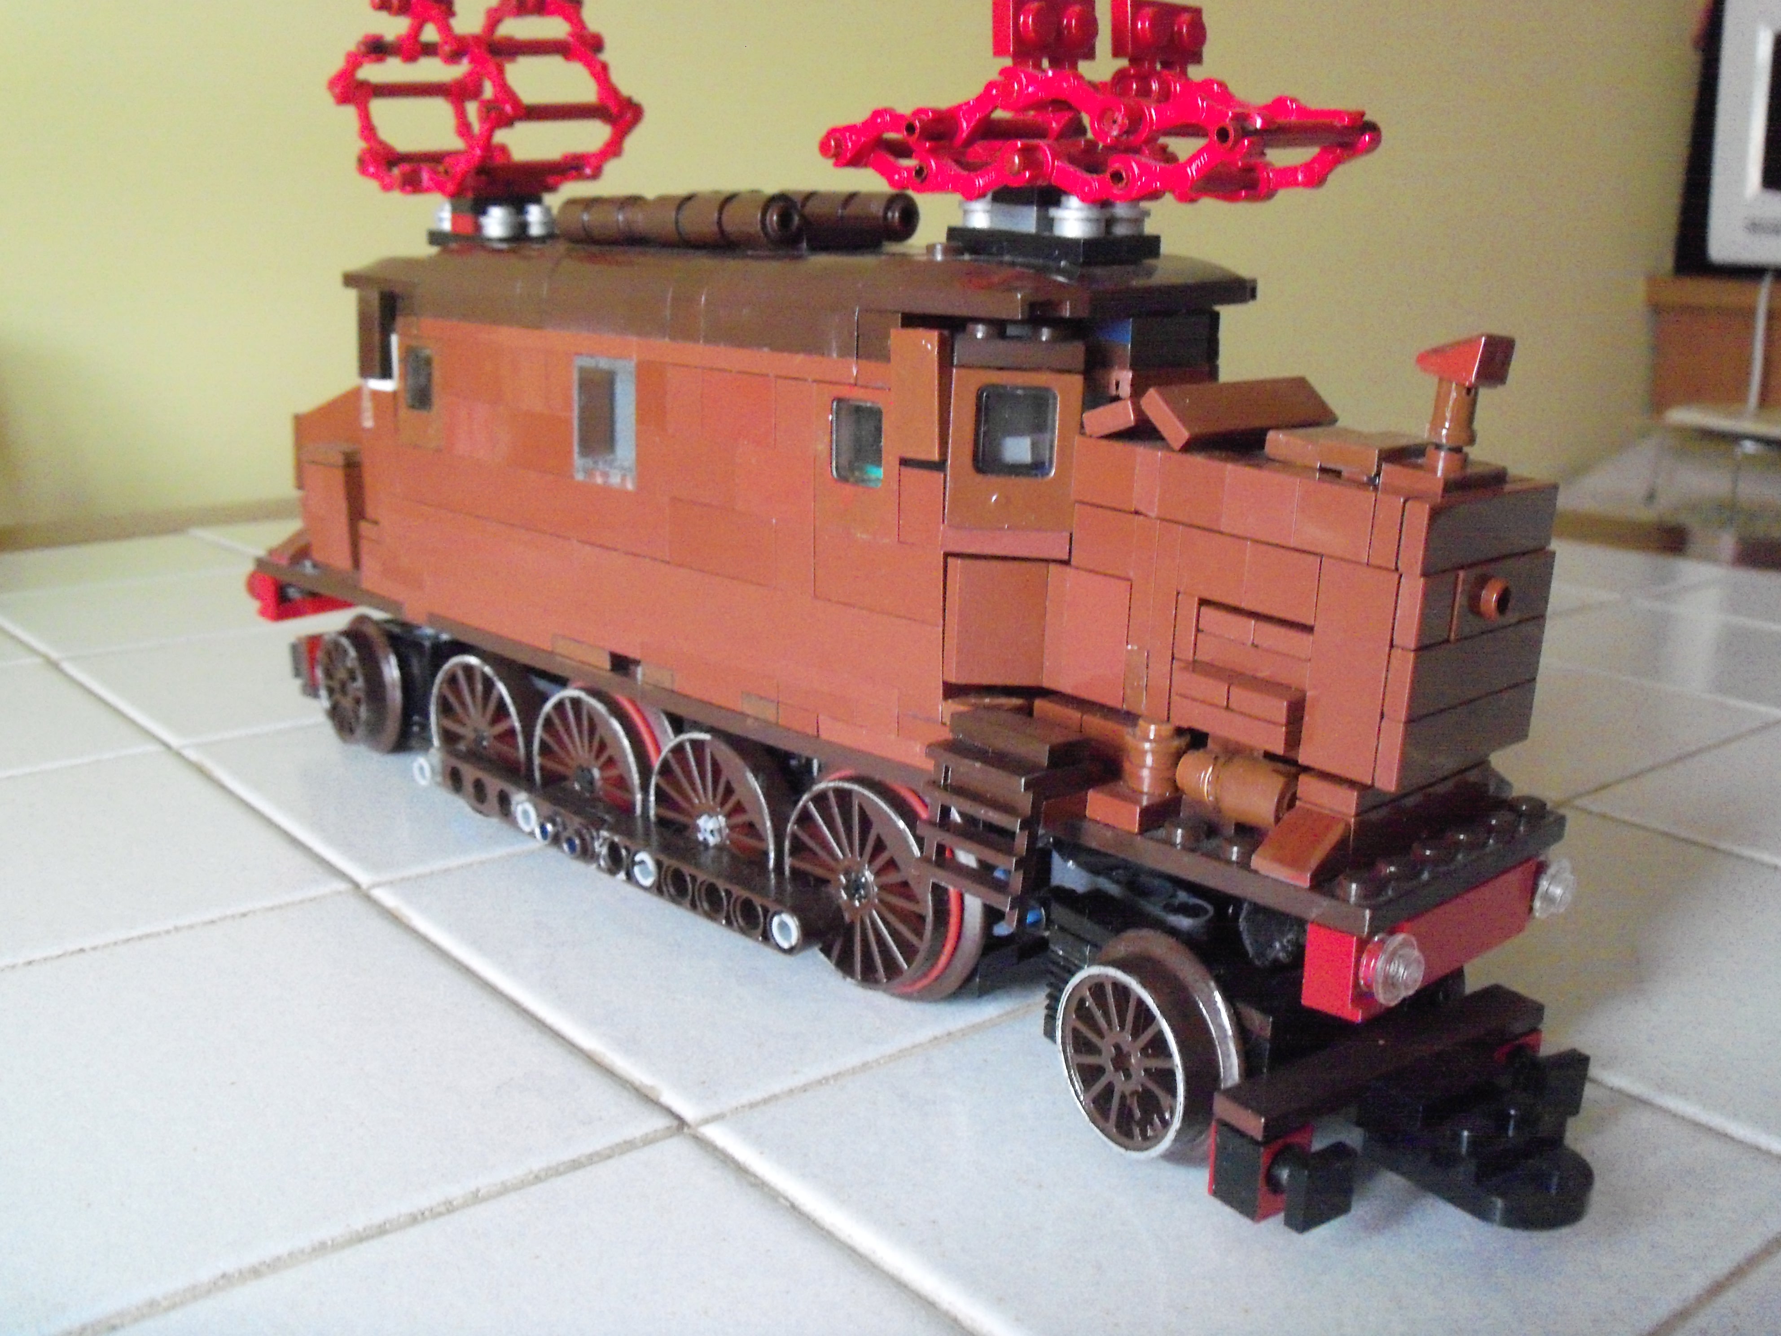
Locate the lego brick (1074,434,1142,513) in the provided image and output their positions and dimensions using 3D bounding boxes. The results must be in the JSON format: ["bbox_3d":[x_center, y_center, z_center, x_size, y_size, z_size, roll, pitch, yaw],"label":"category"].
[{"bbox_3d":[0.030,-0.024,0.220,0.010,0.008,0.010,-11,20,-44],"label":"lego brick"}]

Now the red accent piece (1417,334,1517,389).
[{"bbox_3d":[0.066,-0.036,0.206,0.008,0.006,0.008,-12,28,-44],"label":"red accent piece"}]

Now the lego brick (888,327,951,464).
[{"bbox_3d":[0.004,-0.034,0.223,0.003,0.016,0.008,-13,20,-43],"label":"lego brick"}]

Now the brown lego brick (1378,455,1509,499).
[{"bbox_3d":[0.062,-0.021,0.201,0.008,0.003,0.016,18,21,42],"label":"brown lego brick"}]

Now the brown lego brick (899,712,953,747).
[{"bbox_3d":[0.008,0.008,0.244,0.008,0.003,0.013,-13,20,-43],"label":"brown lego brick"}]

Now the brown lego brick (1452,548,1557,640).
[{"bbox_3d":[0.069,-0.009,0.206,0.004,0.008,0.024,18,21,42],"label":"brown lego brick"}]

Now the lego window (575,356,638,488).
[{"bbox_3d":[-0.040,-0.038,0.276,0.008,0.019,0.016,-11,19,-44],"label":"lego window"}]

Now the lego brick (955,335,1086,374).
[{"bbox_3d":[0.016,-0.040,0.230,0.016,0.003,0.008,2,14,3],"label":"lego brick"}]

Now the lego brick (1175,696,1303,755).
[{"bbox_3d":[0.041,0.006,0.211,0.016,0.003,0.008,17,20,42],"label":"lego brick"}]

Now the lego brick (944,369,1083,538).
[{"bbox_3d":[0.015,-0.027,0.222,0.016,0.019,0.007,0,14,-5],"label":"lego brick"}]

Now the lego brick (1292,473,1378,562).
[{"bbox_3d":[0.052,-0.017,0.201,0.010,0.008,0.010,17,20,42],"label":"lego brick"}]

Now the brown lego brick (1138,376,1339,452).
[{"bbox_3d":[0.044,-0.032,0.226,0.032,0.003,0.008,-12,61,-46],"label":"brown lego brick"}]

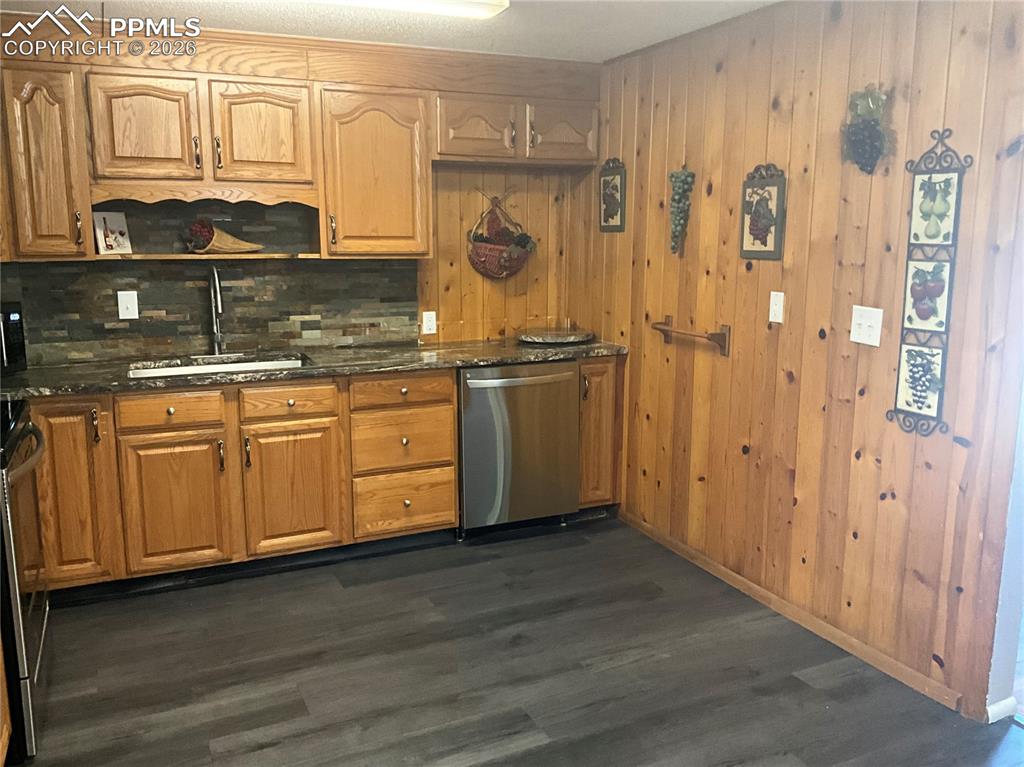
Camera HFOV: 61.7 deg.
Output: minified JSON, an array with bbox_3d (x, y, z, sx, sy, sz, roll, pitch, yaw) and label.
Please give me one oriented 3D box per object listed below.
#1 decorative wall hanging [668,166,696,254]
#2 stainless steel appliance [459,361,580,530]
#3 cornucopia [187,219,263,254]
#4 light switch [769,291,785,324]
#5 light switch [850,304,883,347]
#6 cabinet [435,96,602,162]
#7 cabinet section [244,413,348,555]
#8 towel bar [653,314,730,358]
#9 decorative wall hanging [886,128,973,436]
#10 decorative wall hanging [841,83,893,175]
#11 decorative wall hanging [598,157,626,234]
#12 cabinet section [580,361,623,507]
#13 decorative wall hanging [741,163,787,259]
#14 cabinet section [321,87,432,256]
[{"bbox_3d":[0.720,-0.743,3.646,0.075,0.383,0.145,-5,11,-24],"label":"decorative wall hanging"},{"bbox_3d":[-0.067,0.246,4.306,0.605,0.780,0.610,-5,11,-24],"label":"stainless steel appliance"},{"bbox_3d":[-1.248,-0.641,3.731,0.330,0.140,0.150,-7,13,-36],"label":"cornucopia"},{"bbox_3d":[0.990,-0.284,3.214,0.009,0.115,0.072,-5,11,-24],"label":"light switch"},{"bbox_3d":[1.167,-0.190,2.835,0.013,0.120,0.120,-5,11,-24],"label":"light switch"},{"bbox_3d":[-0.033,-1.229,4.234,0.875,0.305,0.325,-5,11,-24],"label":"cabinet"},{"bbox_3d":[-1.054,0.397,3.951,0.426,0.571,0.618,-5,11,-24],"label":"cabinet section"},{"bbox_3d":[0.746,-0.204,3.664,0.090,0.127,0.460,-5,11,-24],"label":"towel bar"},{"bbox_3d":[1.257,-0.296,2.605,0.025,0.920,0.232,-5,11,-24],"label":"decorative wall hanging"},{"bbox_3d":[1.132,-0.809,2.730,0.075,0.280,0.165,-5,11,-24],"label":"decorative wall hanging"},{"bbox_3d":[0.485,-0.920,4.197,0.020,0.350,0.228,-5,11,-24],"label":"decorative wall hanging"},{"bbox_3d":[0.326,0.203,4.544,0.242,0.762,0.618,-5,11,-24],"label":"cabinet section"},{"bbox_3d":[0.941,-0.649,3.243,0.020,0.352,0.230,-5,11,-24],"label":"decorative wall hanging"},{"bbox_3d":[-0.677,-0.973,4.035,0.526,0.747,0.337,-5,11,-24],"label":"cabinet section"}]

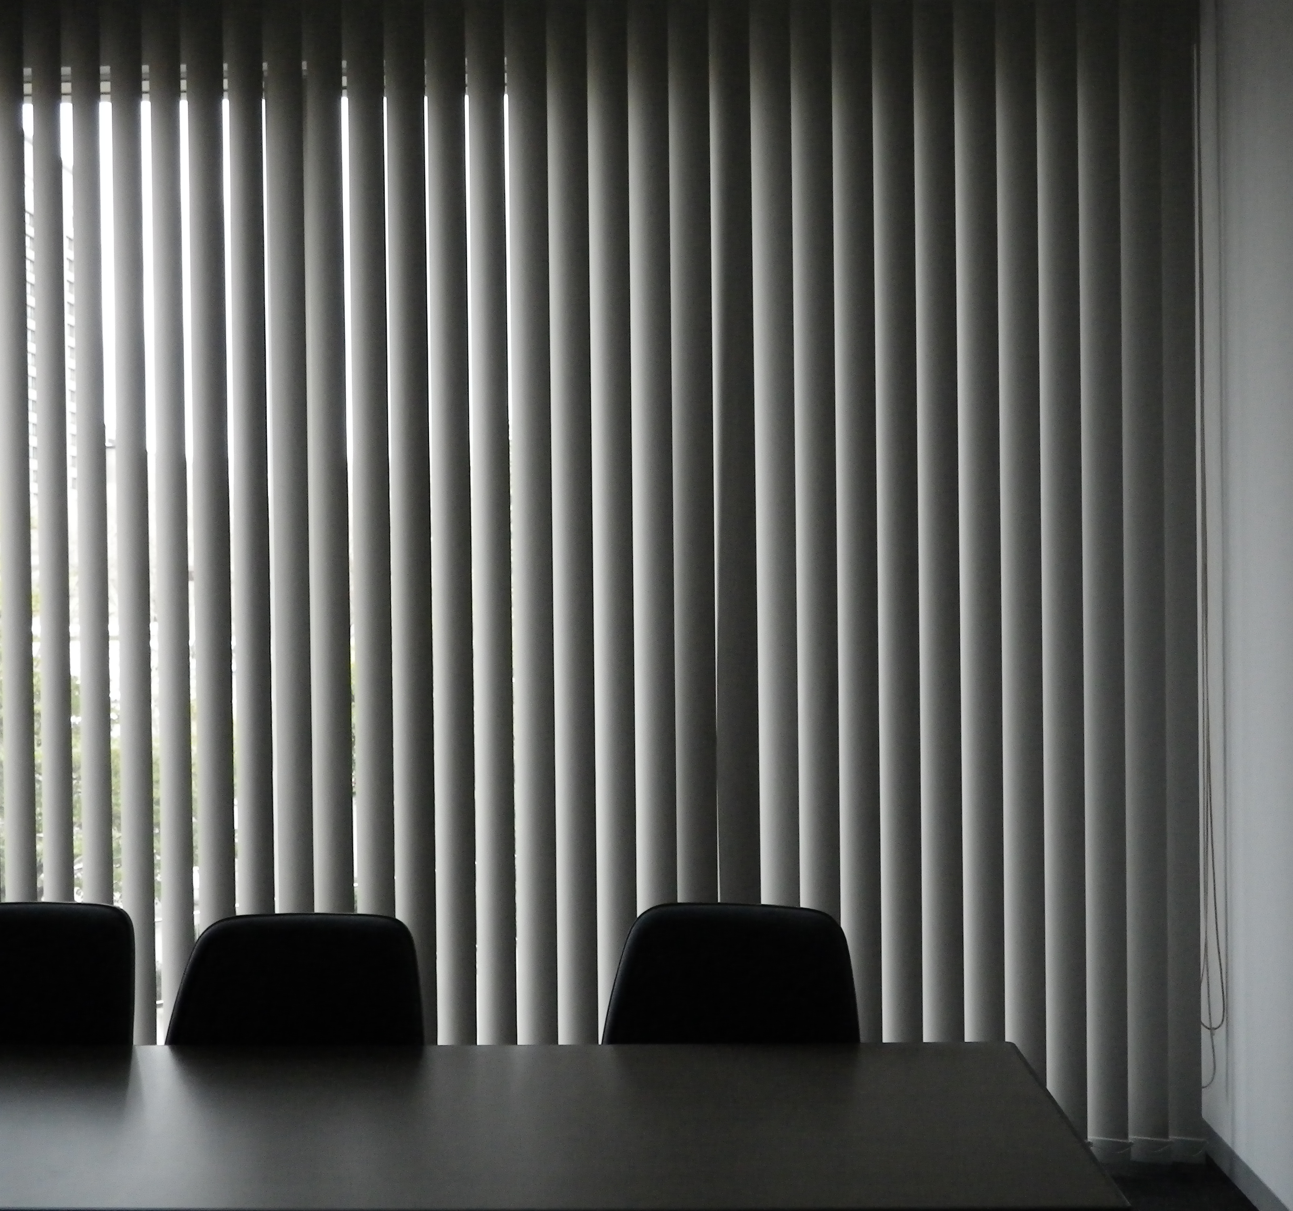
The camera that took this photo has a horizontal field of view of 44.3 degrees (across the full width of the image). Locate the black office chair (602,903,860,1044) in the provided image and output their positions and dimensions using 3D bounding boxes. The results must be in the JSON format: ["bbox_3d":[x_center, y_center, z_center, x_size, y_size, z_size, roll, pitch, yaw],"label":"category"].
[{"bbox_3d":[0.094,0.952,2.444,0.500,0.885,0.560,-1,1,16],"label":"black office chair"}]

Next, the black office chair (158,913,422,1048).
[{"bbox_3d":[-0.580,0.961,2.408,0.500,0.885,0.560,-1,1,2],"label":"black office chair"}]

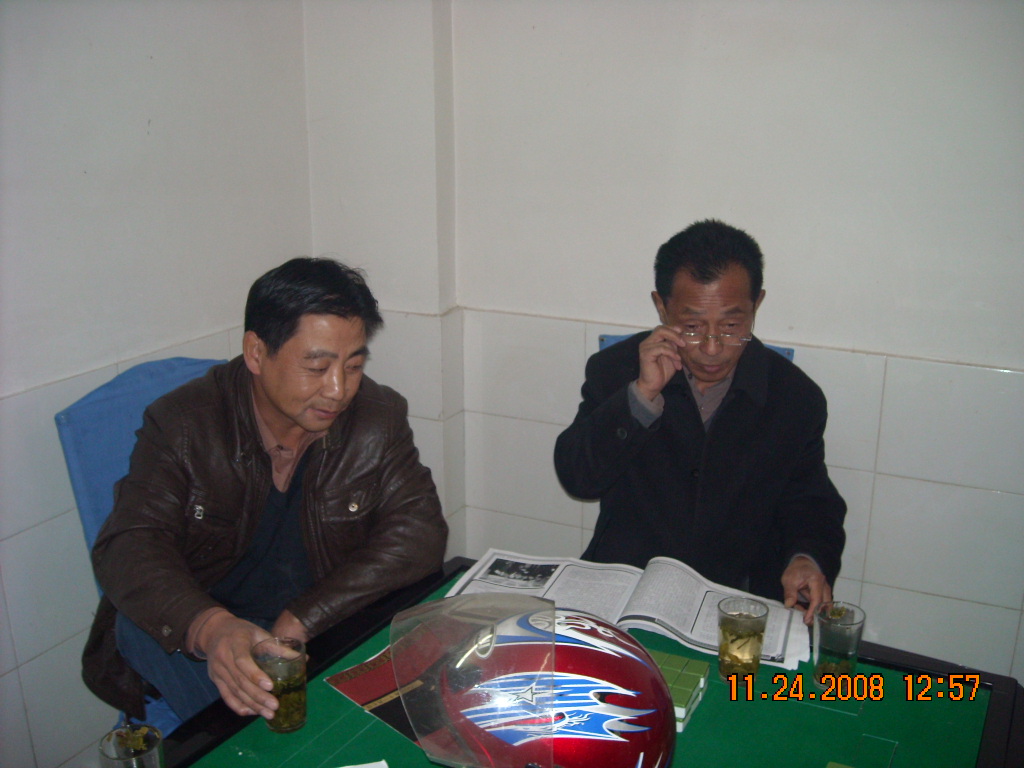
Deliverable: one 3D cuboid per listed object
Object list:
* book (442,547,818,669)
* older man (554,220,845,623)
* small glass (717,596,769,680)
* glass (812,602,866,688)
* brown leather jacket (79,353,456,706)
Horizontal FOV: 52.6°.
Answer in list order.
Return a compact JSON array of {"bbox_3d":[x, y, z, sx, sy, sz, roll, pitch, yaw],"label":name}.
[{"bbox_3d":[0.187,0.355,1.710,0.580,0.050,0.240,6,16,23],"label":"book"},{"bbox_3d":[0.293,0.442,1.744,0.560,1.370,0.720,5,16,18],"label":"older man"},{"bbox_3d":[0.336,0.374,1.514,0.073,0.109,0.073,0,15,0],"label":"small glass"},{"bbox_3d":[0.471,0.378,1.494,0.074,0.109,0.074,0,15,0],"label":"glass"},{"bbox_3d":[-0.391,0.264,1.702,0.620,0.600,0.480,-11,19,-35],"label":"brown leather jacket"}]

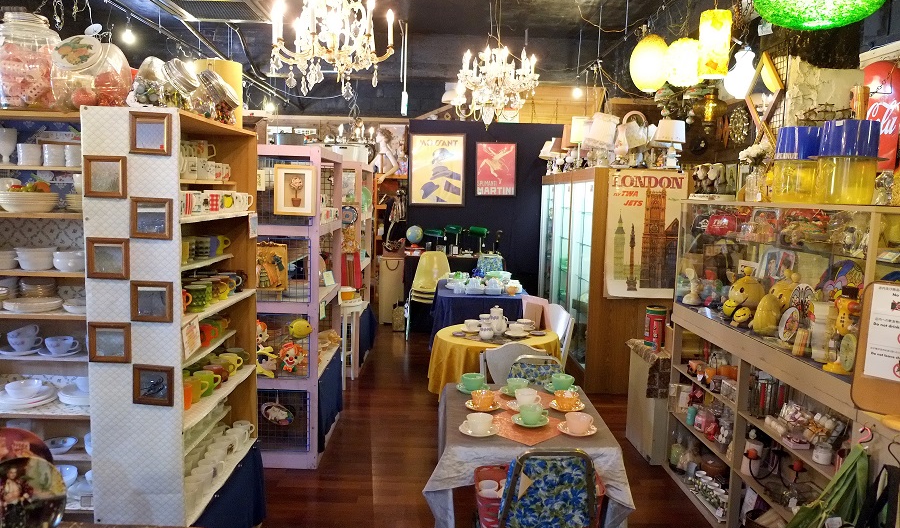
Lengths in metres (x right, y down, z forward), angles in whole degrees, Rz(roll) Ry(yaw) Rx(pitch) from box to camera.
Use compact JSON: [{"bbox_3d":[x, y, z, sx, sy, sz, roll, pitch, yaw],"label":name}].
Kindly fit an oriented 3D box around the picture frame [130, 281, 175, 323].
[{"bbox_3d":[-0.984,0.126,2.231,0.140,0.133,0.020,1,6,0],"label":"picture frame"}]

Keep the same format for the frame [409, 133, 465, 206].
[{"bbox_3d":[-0.145,-1.127,8.106,0.675,0.870,0.030,1,6,0],"label":"frame"}]

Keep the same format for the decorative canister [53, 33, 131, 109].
[{"bbox_3d":[-1.182,-0.616,2.231,0.200,0.245,0.245,1,6,-1],"label":"decorative canister"}]

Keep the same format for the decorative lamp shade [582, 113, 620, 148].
[{"bbox_3d":[1.204,-1.048,5.381,0.240,0.260,0.240,15,5,-2],"label":"decorative lamp shade"}]

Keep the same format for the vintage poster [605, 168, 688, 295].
[{"bbox_3d":[1.542,-0.233,5.289,0.625,1.015,0.010,1,6,0],"label":"vintage poster"}]

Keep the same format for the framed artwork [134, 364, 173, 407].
[{"bbox_3d":[-0.942,0.385,2.145,0.124,0.128,0.020,1,6,-1],"label":"framed artwork"}]

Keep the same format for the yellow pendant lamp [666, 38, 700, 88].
[{"bbox_3d":[1.236,-1.055,3.550,0.245,0.245,0.245,1,6,0],"label":"yellow pendant lamp"}]

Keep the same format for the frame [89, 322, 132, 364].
[{"bbox_3d":[-1.161,0.268,2.308,0.145,0.140,0.020,1,6,0],"label":"frame"}]

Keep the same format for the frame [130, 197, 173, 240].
[{"bbox_3d":[-0.973,-0.147,2.202,0.139,0.133,0.020,1,6,0],"label":"frame"}]

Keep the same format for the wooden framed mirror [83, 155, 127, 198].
[{"bbox_3d":[-1.060,-0.266,2.078,0.124,0.126,0.020,1,6,-1],"label":"wooden framed mirror"}]

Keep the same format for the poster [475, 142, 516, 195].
[{"bbox_3d":[0.570,-1.155,8.280,0.505,0.649,0.030,1,6,-1],"label":"poster"}]

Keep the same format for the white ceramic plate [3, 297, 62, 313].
[{"bbox_3d":[-1.561,0.153,2.532,0.190,0.031,0.190,1,6,0],"label":"white ceramic plate"}]

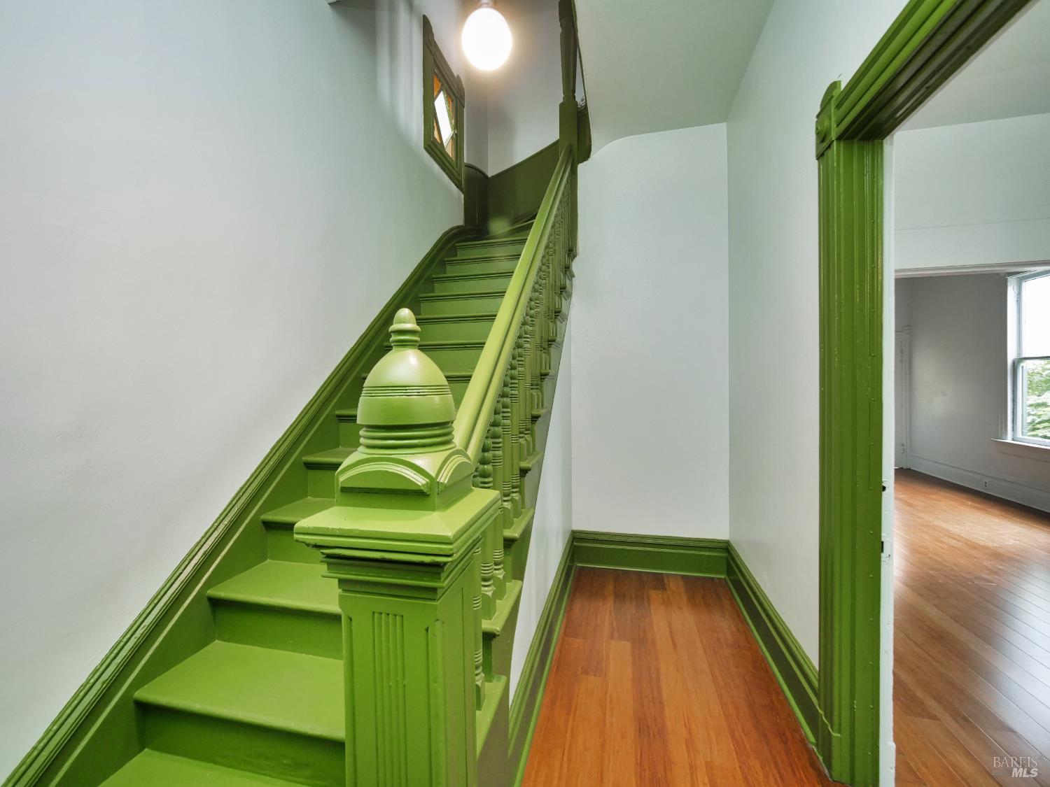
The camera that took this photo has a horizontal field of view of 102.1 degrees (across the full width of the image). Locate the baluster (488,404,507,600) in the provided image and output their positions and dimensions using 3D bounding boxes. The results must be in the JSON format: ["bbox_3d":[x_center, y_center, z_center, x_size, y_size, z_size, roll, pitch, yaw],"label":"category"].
[{"bbox_3d":[-0.093,0.349,1.440,0.047,0.693,0.047,0,1,13],"label":"baluster"}]

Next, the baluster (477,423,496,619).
[{"bbox_3d":[-0.120,0.390,1.325,0.047,0.617,0.047,0,1,13],"label":"baluster"}]

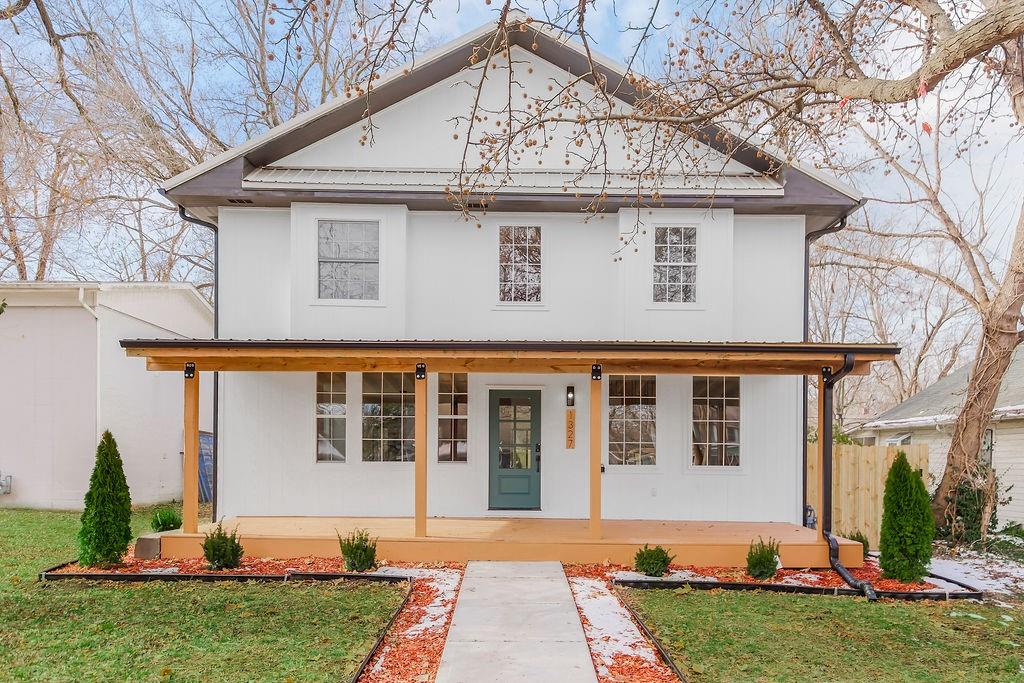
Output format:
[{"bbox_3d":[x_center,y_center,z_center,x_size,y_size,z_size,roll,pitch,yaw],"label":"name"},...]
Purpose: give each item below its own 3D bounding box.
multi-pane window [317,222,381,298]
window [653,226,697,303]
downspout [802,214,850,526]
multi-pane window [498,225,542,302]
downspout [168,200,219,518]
[{"bbox_3d":[-2.659,-1.325,11.170,1.014,1.309,0.100,0,-1,0],"label":"multi-pane window"},{"bbox_3d":[2.663,-1.256,11.170,0.728,1.252,0.100,0,-1,0],"label":"window"},{"bbox_3d":[5.235,0.501,11.400,0.751,5.243,0.110,0,-1,0],"label":"downspout"},{"bbox_3d":[0.142,-1.298,11.400,0.735,1.311,0.100,0,-1,0],"label":"multi-pane window"},{"bbox_3d":[-5.277,0.367,11.400,0.718,5.427,0.110,0,-1,0],"label":"downspout"}]

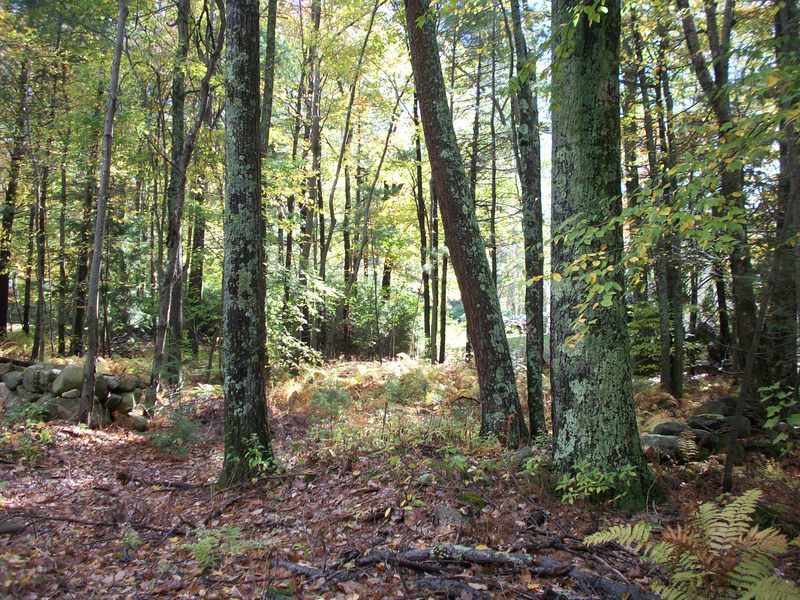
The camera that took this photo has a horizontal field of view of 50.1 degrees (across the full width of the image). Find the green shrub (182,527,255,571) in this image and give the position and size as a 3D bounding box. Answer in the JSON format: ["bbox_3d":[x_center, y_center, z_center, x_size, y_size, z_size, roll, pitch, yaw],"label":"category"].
[{"bbox_3d":[-1.125,1.540,5.300,0.430,0.210,0.360,0,-1,0],"label":"green shrub"}]

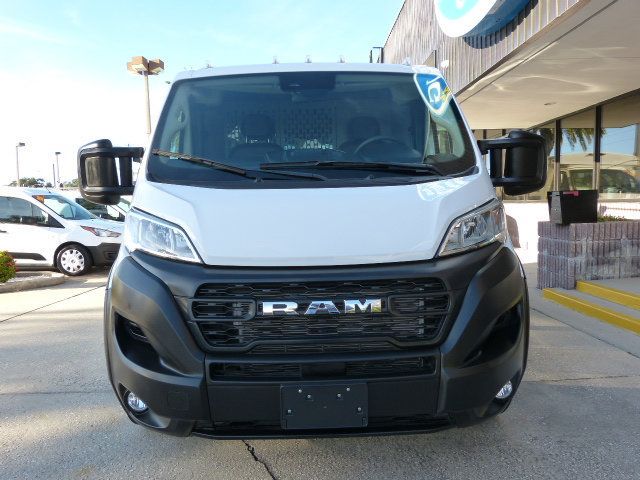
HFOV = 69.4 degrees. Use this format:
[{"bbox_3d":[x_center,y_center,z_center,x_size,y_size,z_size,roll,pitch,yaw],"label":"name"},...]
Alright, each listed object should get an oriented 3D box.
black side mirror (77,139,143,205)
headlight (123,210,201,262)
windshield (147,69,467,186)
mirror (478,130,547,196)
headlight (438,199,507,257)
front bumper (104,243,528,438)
[{"bbox_3d":[-1.208,-0.397,2.693,0.400,0.390,0.250,-1,5,-1],"label":"black side mirror"},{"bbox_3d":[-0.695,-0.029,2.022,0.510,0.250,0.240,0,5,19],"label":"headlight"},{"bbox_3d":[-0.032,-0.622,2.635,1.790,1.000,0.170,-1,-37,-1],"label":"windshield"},{"bbox_3d":[1.150,-0.449,2.748,0.400,0.390,0.250,-1,5,-1],"label":"mirror"},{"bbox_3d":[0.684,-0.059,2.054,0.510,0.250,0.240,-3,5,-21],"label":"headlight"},{"bbox_3d":[0.006,0.385,1.947,1.980,0.700,0.530,-1,5,-1],"label":"front bumper"}]

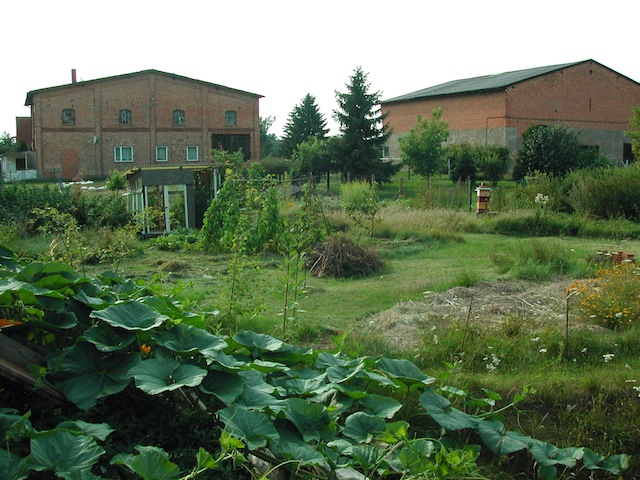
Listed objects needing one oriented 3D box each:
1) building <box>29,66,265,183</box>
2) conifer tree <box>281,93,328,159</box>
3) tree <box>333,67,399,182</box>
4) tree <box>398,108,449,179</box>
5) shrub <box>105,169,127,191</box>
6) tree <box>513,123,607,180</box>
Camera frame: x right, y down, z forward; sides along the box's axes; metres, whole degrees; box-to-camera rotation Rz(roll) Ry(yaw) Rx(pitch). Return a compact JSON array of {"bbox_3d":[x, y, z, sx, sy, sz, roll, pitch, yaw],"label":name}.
[{"bbox_3d":[-17.001,-10.691,66.761,19.921,9.034,15.000,-3,7,-24],"label":"building"},{"bbox_3d":[-1.528,-10.571,69.240,4.927,7.408,4.927,-1,7,-1],"label":"conifer tree"},{"bbox_3d":[3.071,-7.725,47.427,4.455,7.803,4.455,0,7,4],"label":"tree"},{"bbox_3d":[7.077,-6.419,47.584,3.522,4.901,3.522,0,7,8],"label":"tree"},{"bbox_3d":[-11.891,-3.517,40.855,1.279,1.275,1.215,-2,7,-16],"label":"shrub"},{"bbox_3d":[16.918,-6.224,49.631,6.640,4.102,5.644,2,7,19],"label":"tree"}]

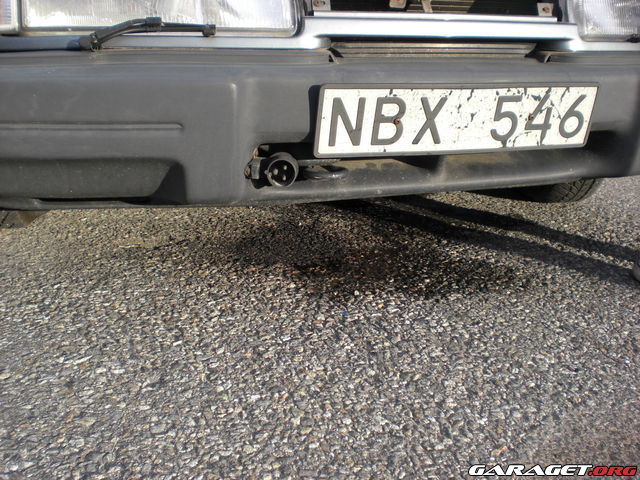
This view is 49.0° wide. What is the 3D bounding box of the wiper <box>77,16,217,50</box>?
[{"bbox_3d":[-0.252,-0.303,1.034,0.193,0.042,0.040,-4,24,-14],"label":"wiper"}]

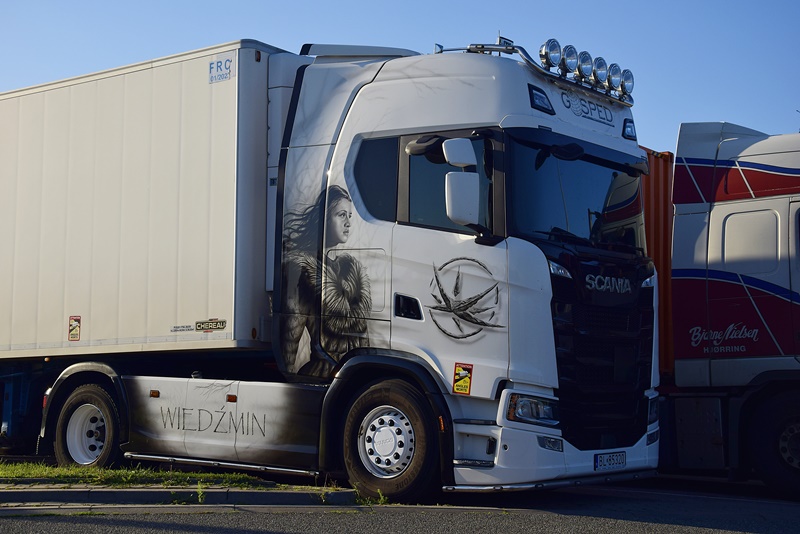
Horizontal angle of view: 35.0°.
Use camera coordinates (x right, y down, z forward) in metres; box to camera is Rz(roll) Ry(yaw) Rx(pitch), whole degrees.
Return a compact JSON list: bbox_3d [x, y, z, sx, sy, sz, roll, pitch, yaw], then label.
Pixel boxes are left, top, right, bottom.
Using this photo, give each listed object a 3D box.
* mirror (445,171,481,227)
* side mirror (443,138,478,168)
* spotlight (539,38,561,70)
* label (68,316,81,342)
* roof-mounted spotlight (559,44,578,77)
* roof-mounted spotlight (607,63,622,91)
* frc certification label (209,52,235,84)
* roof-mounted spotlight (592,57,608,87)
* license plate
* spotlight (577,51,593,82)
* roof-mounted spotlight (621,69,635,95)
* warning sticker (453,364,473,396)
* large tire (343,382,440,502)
[{"bbox_3d":[0.492,-0.528,9.810,0.235,0.395,0.140,5,-7,-32],"label":"mirror"},{"bbox_3d":[0.466,-0.886,9.808,0.260,0.200,0.140,5,-7,-44],"label":"side mirror"},{"bbox_3d":[1.218,-1.718,10.264,0.130,0.240,0.220,-4,-7,37],"label":"spotlight"},{"bbox_3d":[-3.242,0.618,12.640,0.170,0.250,0.010,-5,-8,33],"label":"label"},{"bbox_3d":[1.375,-1.699,10.466,0.130,0.240,0.220,-4,-7,37],"label":"roof-mounted spotlight"},{"bbox_3d":[1.839,-1.661,11.159,0.140,0.245,0.220,-3,-7,37],"label":"roof-mounted spotlight"},{"bbox_3d":[-1.657,-1.849,11.810,0.325,0.225,0.008,-5,-8,35],"label":"frc certification label"},{"bbox_3d":[1.685,-1.680,10.958,0.140,0.245,0.220,-3,-7,37],"label":"roof-mounted spotlight"},{"bbox_3d":[1.727,1.595,10.393,0.015,0.118,0.525,-3,-7,37],"label":"license plate"},{"bbox_3d":[1.531,-1.680,10.668,0.130,0.240,0.220,-4,-7,37],"label":"spotlight"},{"bbox_3d":[1.988,-1.638,11.352,0.140,0.245,0.220,-3,-7,37],"label":"roof-mounted spotlight"},{"bbox_3d":[0.493,0.877,9.911,0.170,0.250,0.010,4,-2,38],"label":"warning sticker"},{"bbox_3d":[-0.031,1.436,10.386,1.000,1.000,0.340,-4,-7,37],"label":"large tire"}]

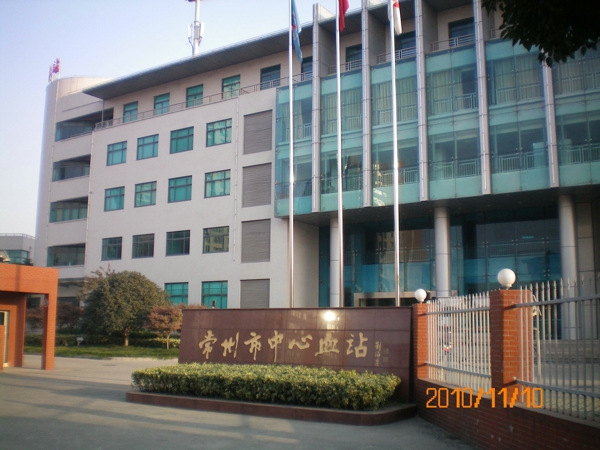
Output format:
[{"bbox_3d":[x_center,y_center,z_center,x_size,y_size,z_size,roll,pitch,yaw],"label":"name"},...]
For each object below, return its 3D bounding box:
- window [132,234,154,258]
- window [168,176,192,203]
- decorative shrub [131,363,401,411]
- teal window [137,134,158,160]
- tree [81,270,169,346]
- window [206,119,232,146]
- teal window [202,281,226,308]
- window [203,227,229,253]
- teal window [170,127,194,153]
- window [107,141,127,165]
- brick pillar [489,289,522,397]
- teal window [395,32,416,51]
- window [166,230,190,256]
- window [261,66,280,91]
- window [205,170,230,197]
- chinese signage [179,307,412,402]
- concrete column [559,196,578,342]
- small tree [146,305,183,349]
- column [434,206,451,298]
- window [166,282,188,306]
[{"bbox_3d":[-12.008,1.662,50.585,2.334,1.799,0.200,-5,-11,32],"label":"window"},{"bbox_3d":[-8.763,-2.610,48.311,2.303,1.813,0.150,-5,-10,33],"label":"window"},{"bbox_3d":[-0.863,3.271,13.586,6.000,0.550,1.500,-5,-10,33],"label":"decorative shrub"},{"bbox_3d":[-11.962,-6.080,51.827,2.334,1.802,0.200,-5,-11,32],"label":"teal window"},{"bbox_3d":[-11.190,5.340,42.000,5.500,4.878,5.500,0,-9,0],"label":"tree"},{"bbox_3d":[-5.893,-6.671,47.986,2.344,1.802,0.200,-5,-11,32],"label":"window"},{"bbox_3d":[-5.953,5.107,46.106,2.344,2.300,0.200,-5,-11,32],"label":"teal window"},{"bbox_3d":[-5.801,1.046,45.726,2.319,1.758,0.150,-5,-10,33],"label":"window"},{"bbox_3d":[-8.731,-6.261,48.869,2.303,1.748,0.150,-5,-10,33],"label":"teal window"},{"bbox_3d":[-14.647,-5.714,52.789,2.259,1.748,0.150,-5,-10,33],"label":"window"},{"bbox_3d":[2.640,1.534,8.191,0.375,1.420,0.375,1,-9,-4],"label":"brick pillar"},{"bbox_3d":[6.871,-11.352,41.871,1.698,1.738,0.200,-5,-11,32],"label":"teal window"},{"bbox_3d":[-8.990,1.377,48.670,2.340,1.799,0.200,-5,-11,32],"label":"window"},{"bbox_3d":[-2.070,-10.360,46.769,1.756,1.780,0.150,-5,-10,33],"label":"window"},{"bbox_3d":[-5.918,-2.924,47.385,2.344,1.857,0.200,-5,-11,32],"label":"window"},{"bbox_3d":[-0.387,2.769,14.342,6.230,1.859,0.350,-6,-11,36],"label":"chinese signage"},{"bbox_3d":[14.330,2.198,35.017,0.800,7.622,0.800,-5,-10,33],"label":"concrete column"},{"bbox_3d":[-7.774,5.962,38.500,2.350,2.630,2.350,0,-9,0],"label":"small tree"},{"bbox_3d":[8.365,2.731,38.412,0.850,7.639,0.850,-5,-11,32],"label":"column"},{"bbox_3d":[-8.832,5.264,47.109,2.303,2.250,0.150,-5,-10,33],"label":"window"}]

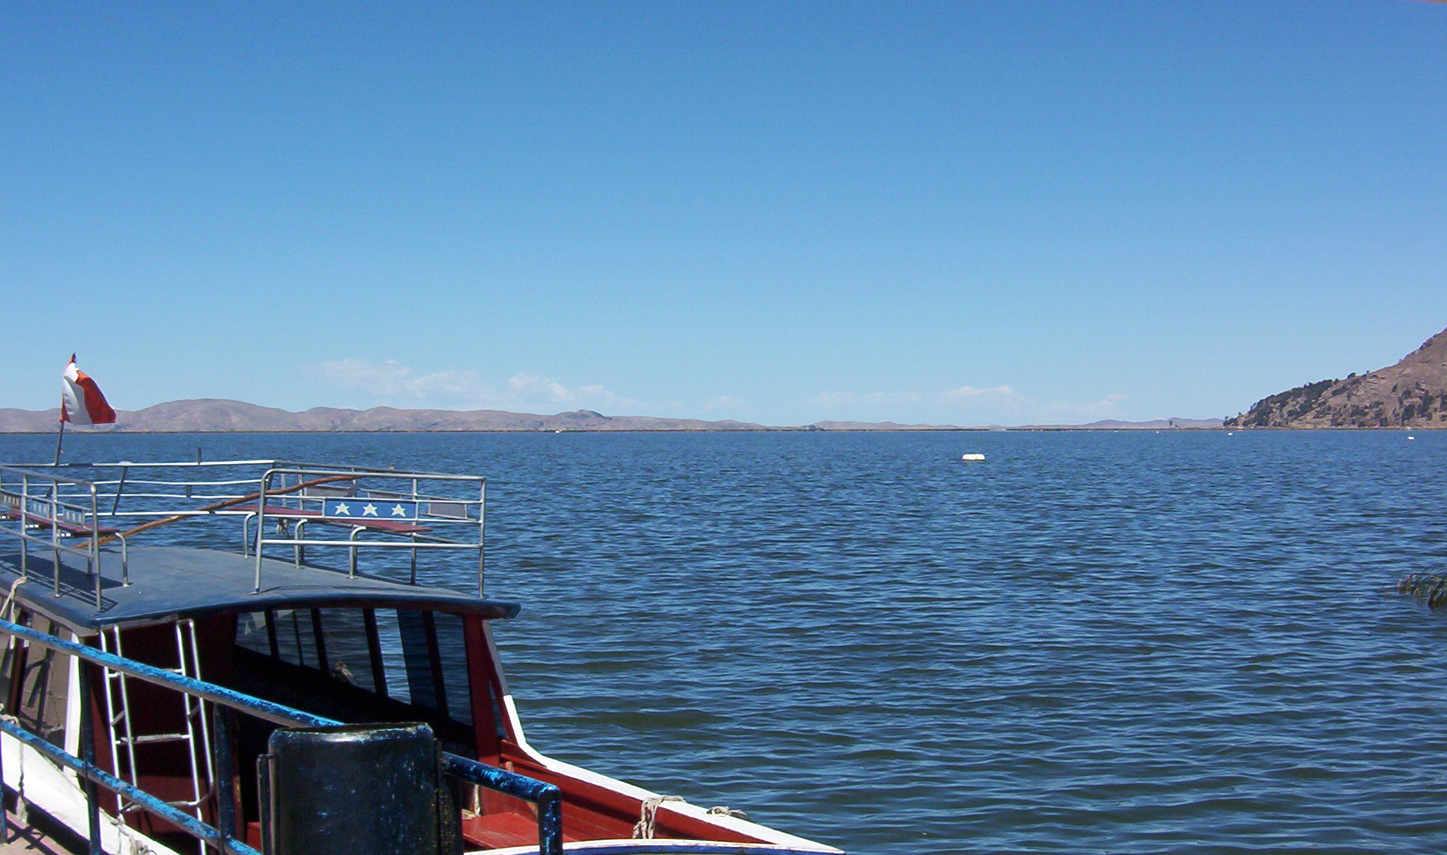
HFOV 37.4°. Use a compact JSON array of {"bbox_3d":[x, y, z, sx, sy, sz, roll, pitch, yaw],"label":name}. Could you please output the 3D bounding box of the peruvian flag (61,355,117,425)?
[{"bbox_3d":[-4.392,-0.262,14.800,0.410,0.480,0.150,0,0,-12],"label":"peruvian flag"}]

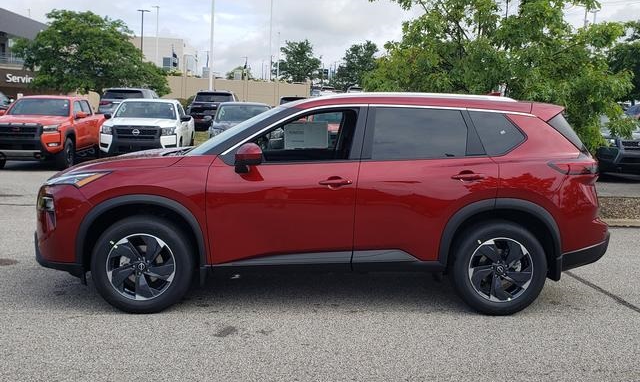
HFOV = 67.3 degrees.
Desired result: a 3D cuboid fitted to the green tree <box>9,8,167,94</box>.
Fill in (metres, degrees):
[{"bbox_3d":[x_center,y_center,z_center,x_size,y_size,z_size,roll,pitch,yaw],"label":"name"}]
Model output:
[{"bbox_3d":[-12.300,-6.500,26.000,8.400,6.500,8.000,1,8,0],"label":"green tree"}]

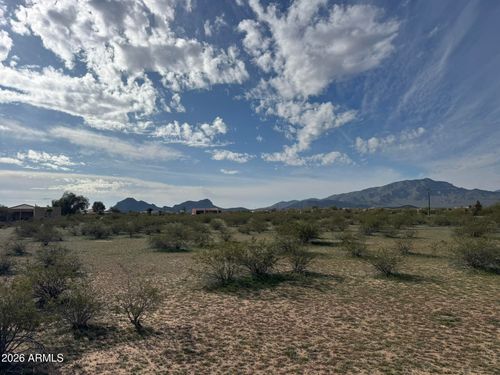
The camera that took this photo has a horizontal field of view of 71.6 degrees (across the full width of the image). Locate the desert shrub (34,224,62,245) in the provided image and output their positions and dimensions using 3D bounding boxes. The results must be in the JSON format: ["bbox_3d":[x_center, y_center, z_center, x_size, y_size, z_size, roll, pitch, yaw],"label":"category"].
[{"bbox_3d":[-10.339,2.420,17.822,1.390,0.980,1.300,0,-4,0],"label":"desert shrub"}]

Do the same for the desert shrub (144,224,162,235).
[{"bbox_3d":[-7.182,3.120,25.818,1.312,0.726,1.207,-1,-4,0],"label":"desert shrub"}]

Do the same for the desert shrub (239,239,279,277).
[{"bbox_3d":[0.214,1.790,8.939,1.007,0.943,0.927,-1,-4,0],"label":"desert shrub"}]

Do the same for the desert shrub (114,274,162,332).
[{"bbox_3d":[-1.582,1.624,4.935,0.666,0.761,0.613,-1,-4,0],"label":"desert shrub"}]

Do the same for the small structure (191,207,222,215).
[{"bbox_3d":[-15.131,8.710,124.994,10.800,3.000,7.000,0,-4,0],"label":"small structure"}]

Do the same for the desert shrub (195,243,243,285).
[{"bbox_3d":[-0.733,1.745,8.050,1.088,0.929,1.001,-1,-4,0],"label":"desert shrub"}]

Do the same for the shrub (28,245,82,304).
[{"bbox_3d":[-3.755,1.661,6.696,1.040,1.050,0.970,0,-4,0],"label":"shrub"}]

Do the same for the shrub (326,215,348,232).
[{"bbox_3d":[7.027,2.888,27.886,1.710,1.350,1.590,0,-4,0],"label":"shrub"}]

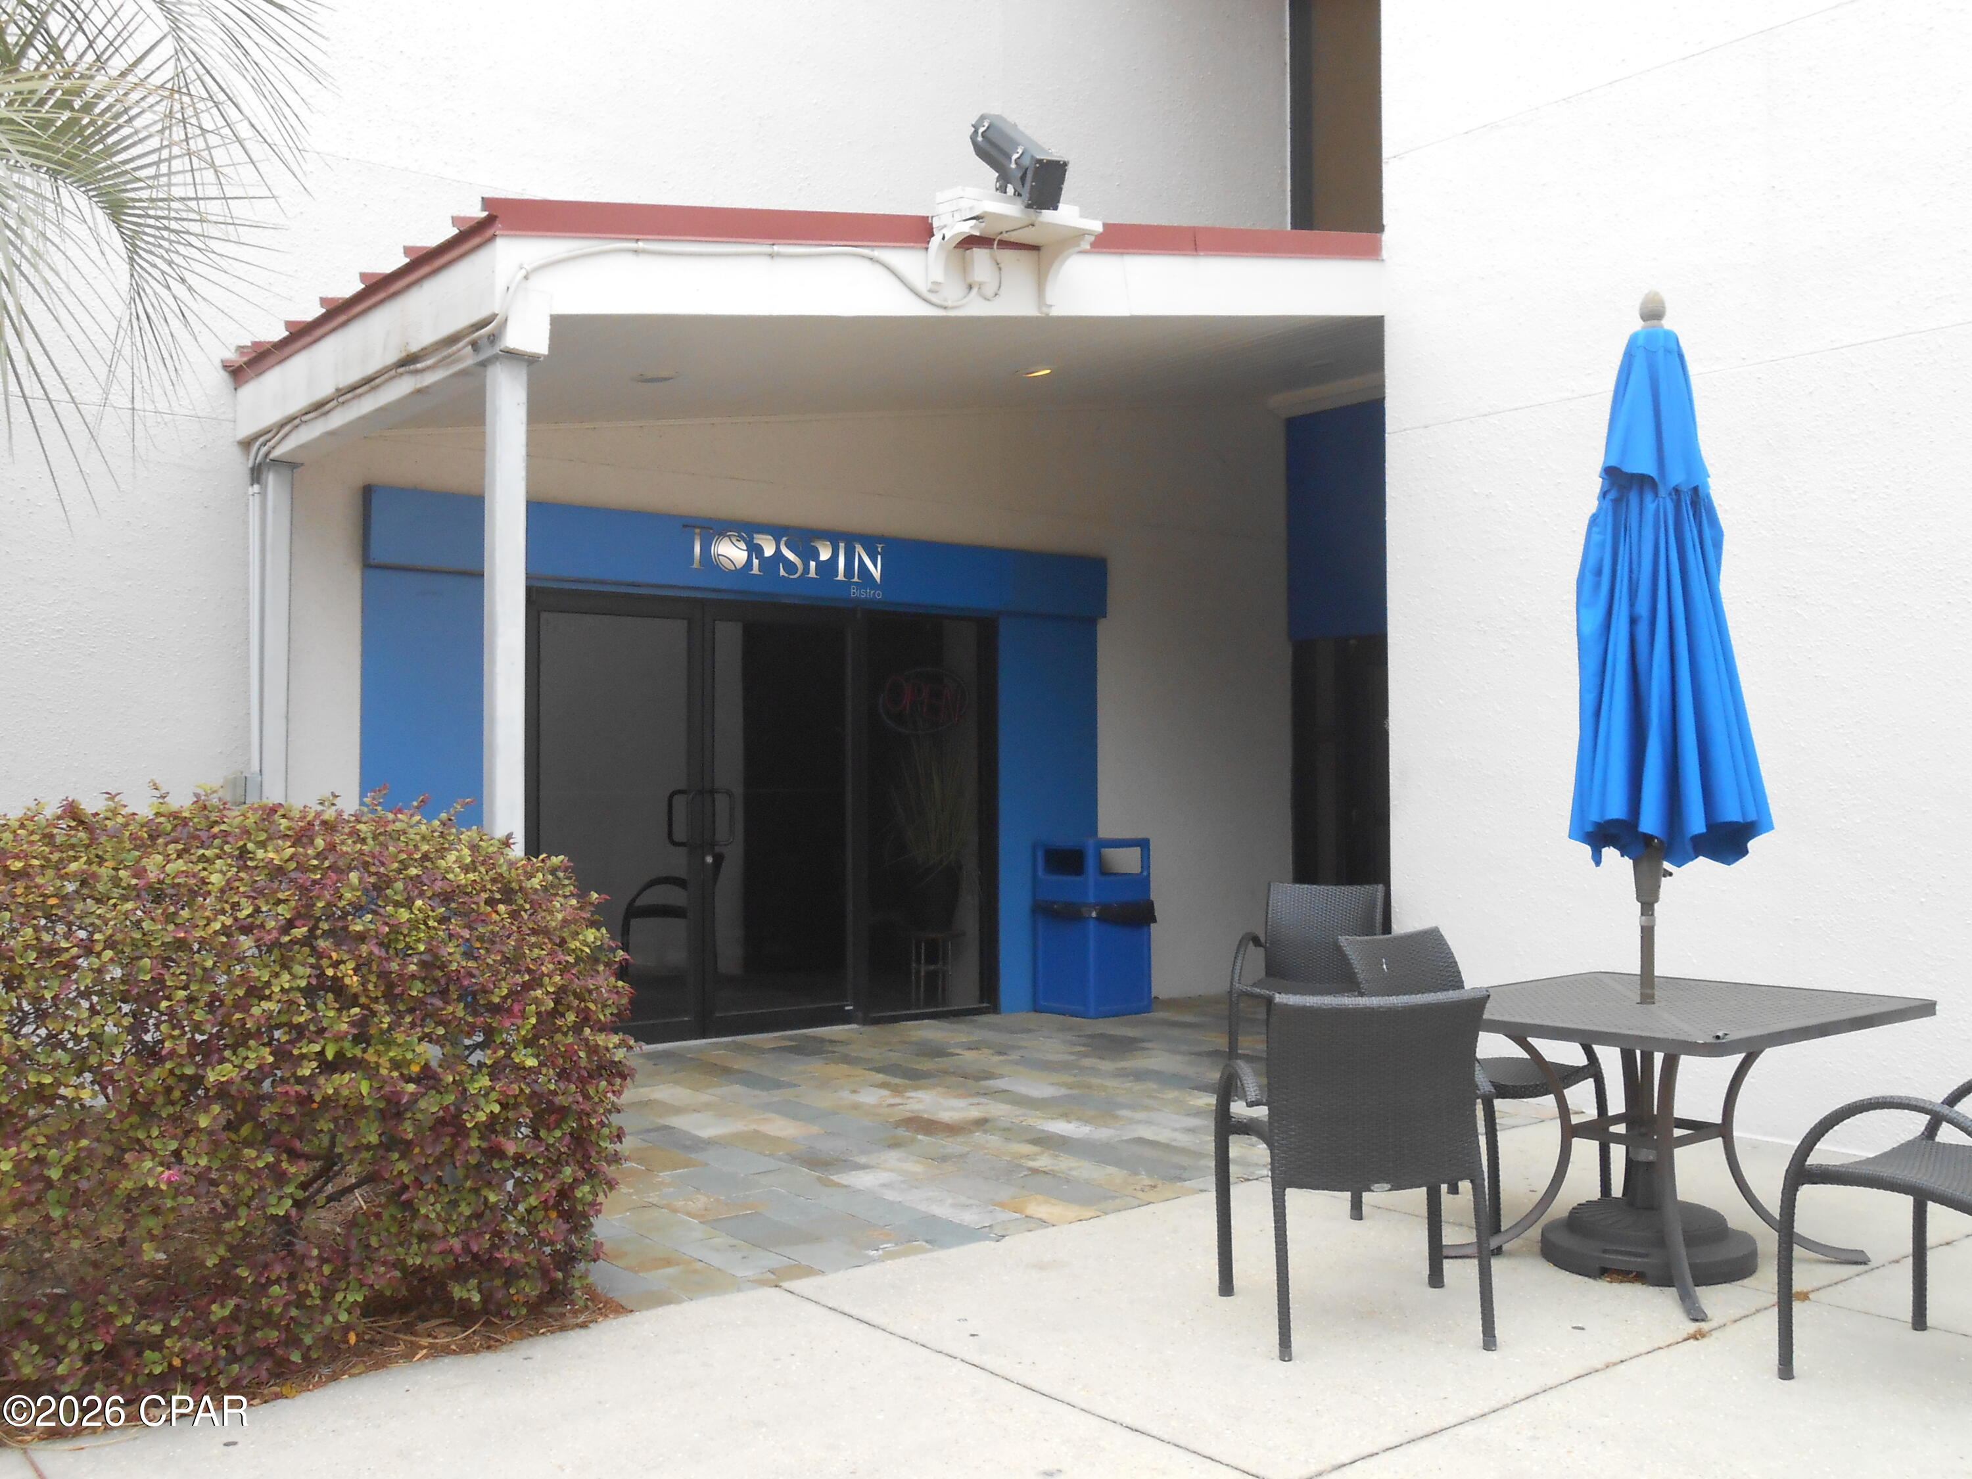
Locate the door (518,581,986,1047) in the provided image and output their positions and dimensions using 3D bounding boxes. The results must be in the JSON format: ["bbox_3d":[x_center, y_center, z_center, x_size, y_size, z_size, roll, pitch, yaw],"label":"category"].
[{"bbox_3d":[-1.069,0.398,9.947,2.780,2.170,0.120,1,-2,-37],"label":"door"}]

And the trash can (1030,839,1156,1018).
[{"bbox_3d":[0.603,1.028,10.730,0.490,0.960,0.490,1,-2,-37],"label":"trash can"}]

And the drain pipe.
[{"bbox_3d":[-2.978,0.158,8.059,0.170,2.670,0.140,1,-2,-37],"label":"drain pipe"}]

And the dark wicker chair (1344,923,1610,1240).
[{"bbox_3d":[1.513,1.058,6.075,0.610,0.880,0.650,1,-2,-41],"label":"dark wicker chair"}]

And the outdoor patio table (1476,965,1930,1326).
[{"bbox_3d":[1.891,1.119,5.530,1.120,0.730,1.120,1,-2,-37],"label":"outdoor patio table"}]

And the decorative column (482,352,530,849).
[{"bbox_3d":[-1.546,0.168,6.238,0.105,2.770,0.105,1,-2,-37],"label":"decorative column"}]

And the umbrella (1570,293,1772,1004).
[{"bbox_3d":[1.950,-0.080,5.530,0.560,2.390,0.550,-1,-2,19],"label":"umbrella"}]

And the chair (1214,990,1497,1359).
[{"bbox_3d":[0.965,1.062,4.984,0.610,0.880,0.650,0,-2,-3],"label":"chair"}]

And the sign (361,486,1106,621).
[{"bbox_3d":[-1.044,-0.904,9.908,4.280,0.350,0.110,1,-2,-37],"label":"sign"}]

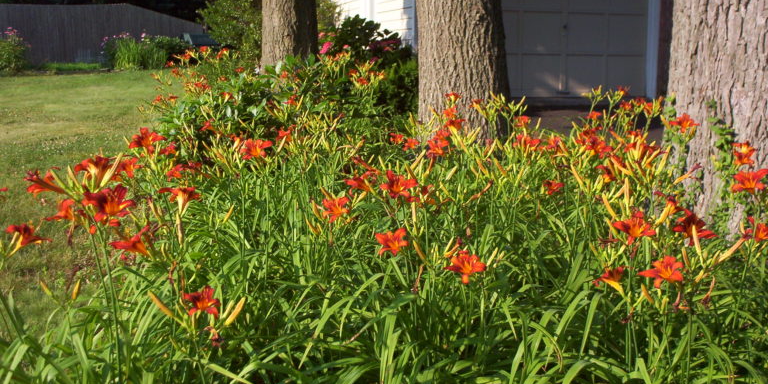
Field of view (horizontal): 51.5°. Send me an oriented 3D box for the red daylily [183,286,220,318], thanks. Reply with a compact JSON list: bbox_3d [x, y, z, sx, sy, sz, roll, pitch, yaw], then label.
[{"bbox_3d":[-0.505,0.303,2.200,0.106,0.090,0.085,0,13,0],"label":"red daylily"}]

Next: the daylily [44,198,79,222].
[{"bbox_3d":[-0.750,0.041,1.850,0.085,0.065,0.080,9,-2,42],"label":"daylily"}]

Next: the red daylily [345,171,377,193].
[{"bbox_3d":[-0.085,-0.033,2.750,0.095,0.080,0.100,-6,14,-25],"label":"red daylily"}]

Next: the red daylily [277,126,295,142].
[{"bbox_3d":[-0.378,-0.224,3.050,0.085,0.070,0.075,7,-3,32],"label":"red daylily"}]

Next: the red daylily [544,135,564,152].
[{"bbox_3d":[0.857,-0.244,4.000,0.100,0.085,0.085,4,13,18],"label":"red daylily"}]

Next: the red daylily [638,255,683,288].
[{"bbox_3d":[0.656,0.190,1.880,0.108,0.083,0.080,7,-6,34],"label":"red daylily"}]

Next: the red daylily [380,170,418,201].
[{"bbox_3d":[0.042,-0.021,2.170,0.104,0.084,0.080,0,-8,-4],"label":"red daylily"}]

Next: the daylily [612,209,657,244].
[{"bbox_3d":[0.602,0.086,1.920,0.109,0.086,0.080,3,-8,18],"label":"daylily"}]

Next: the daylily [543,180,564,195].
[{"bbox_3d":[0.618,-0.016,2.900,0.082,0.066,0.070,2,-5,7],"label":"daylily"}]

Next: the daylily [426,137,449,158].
[{"bbox_3d":[0.249,-0.207,3.700,0.102,0.100,0.085,-1,13,-6],"label":"daylily"}]

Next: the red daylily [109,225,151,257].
[{"bbox_3d":[-0.656,0.128,2.050,0.095,0.085,0.095,-5,13,-20],"label":"red daylily"}]

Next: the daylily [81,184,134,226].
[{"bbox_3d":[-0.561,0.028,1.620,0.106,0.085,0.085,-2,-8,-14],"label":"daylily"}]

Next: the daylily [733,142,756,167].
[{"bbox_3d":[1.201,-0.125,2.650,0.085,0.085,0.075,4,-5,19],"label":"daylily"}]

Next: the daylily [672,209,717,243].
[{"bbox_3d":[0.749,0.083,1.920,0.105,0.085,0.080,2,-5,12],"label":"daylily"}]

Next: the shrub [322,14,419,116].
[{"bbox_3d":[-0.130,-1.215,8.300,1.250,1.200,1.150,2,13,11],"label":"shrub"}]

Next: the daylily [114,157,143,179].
[{"bbox_3d":[-0.851,-0.078,2.650,0.097,0.082,0.085,-5,13,-21],"label":"daylily"}]

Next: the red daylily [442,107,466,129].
[{"bbox_3d":[0.367,-0.388,4.200,0.110,0.105,0.090,0,13,0],"label":"red daylily"}]

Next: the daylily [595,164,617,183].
[{"bbox_3d":[0.974,-0.081,3.500,0.090,0.085,0.095,-8,15,-31],"label":"daylily"}]

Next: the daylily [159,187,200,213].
[{"bbox_3d":[-0.540,0.022,2.100,0.108,0.072,0.100,1,13,6],"label":"daylily"}]

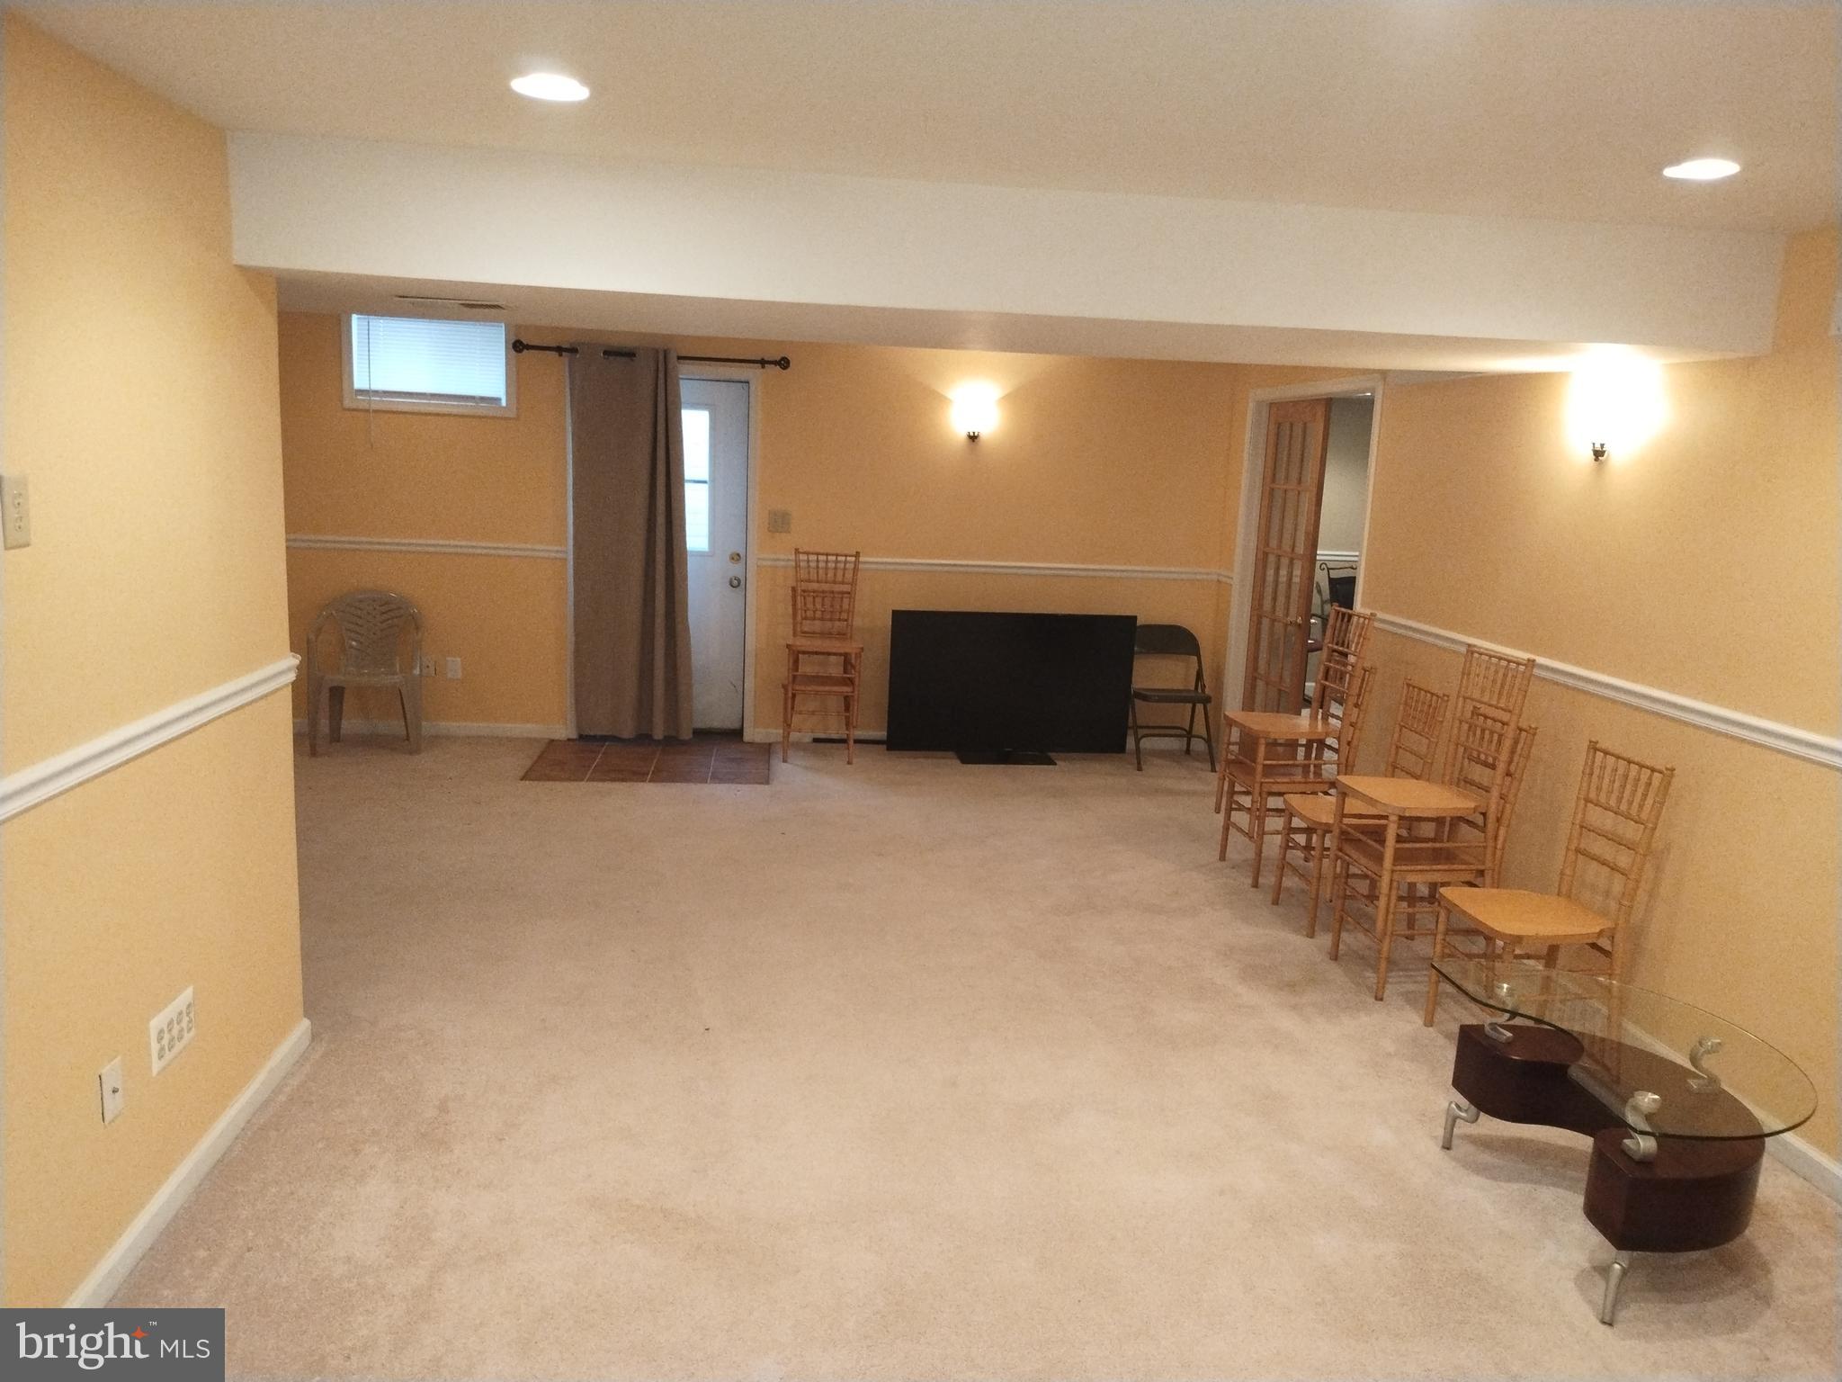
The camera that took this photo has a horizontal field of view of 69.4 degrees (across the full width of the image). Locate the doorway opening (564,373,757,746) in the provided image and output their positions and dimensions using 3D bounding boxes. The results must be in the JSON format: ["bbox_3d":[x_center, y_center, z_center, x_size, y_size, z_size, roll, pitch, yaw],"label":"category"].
[{"bbox_3d":[-1.468,-0.762,7.546,1.080,2.130,0.130,1,10,-7],"label":"doorway opening"}]

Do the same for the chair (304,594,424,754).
[{"bbox_3d":[-2.960,-0.100,7.148,0.570,0.830,0.540,-1,11,-18],"label":"chair"}]

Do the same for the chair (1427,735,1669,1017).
[{"bbox_3d":[1.801,0.637,3.873,0.440,0.925,0.410,2,10,-5],"label":"chair"}]

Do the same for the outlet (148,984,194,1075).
[{"bbox_3d":[-1.581,0.718,2.817,0.010,0.116,0.197,1,10,-7],"label":"outlet"}]

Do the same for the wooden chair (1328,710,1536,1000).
[{"bbox_3d":[1.695,0.536,4.461,0.470,0.920,0.410,1,10,-9],"label":"wooden chair"}]

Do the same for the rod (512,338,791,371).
[{"bbox_3d":[-1.485,-1.871,7.433,1.510,0.080,0.100,2,10,-5],"label":"rod"}]

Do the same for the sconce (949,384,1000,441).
[{"bbox_3d":[0.293,-1.525,7.499,0.265,0.260,0.150,1,10,-7],"label":"sconce"}]

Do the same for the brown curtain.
[{"bbox_3d":[-1.613,-0.791,7.413,0.690,2.160,0.120,1,10,-7],"label":"brown curtain"}]

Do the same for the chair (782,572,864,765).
[{"bbox_3d":[-0.565,-0.082,7.383,0.410,0.920,0.470,1,10,-7],"label":"chair"}]

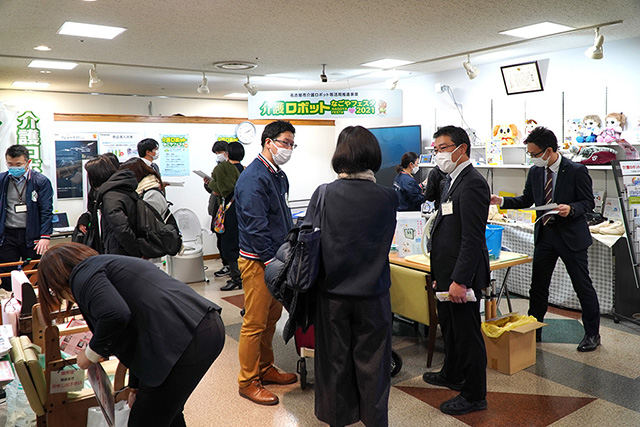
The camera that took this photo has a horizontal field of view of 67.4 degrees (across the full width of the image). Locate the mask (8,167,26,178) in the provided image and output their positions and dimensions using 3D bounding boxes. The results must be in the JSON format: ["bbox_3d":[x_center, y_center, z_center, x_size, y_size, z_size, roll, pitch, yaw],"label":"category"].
[{"bbox_3d":[-2.489,-0.337,3.950,0.130,0.095,0.070,-3,25,-13],"label":"mask"}]

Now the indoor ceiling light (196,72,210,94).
[{"bbox_3d":[-1.462,-1.645,6.063,0.140,0.265,0.150,-4,7,-24],"label":"indoor ceiling light"}]

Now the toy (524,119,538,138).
[{"bbox_3d":[2.252,-0.866,5.100,0.180,0.260,0.180,-7,9,-43],"label":"toy"}]

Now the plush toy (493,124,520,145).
[{"bbox_3d":[2.219,-0.940,5.727,0.270,0.245,0.190,3,8,30],"label":"plush toy"}]

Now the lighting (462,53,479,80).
[{"bbox_3d":[1.675,-1.625,5.343,0.165,0.270,0.115,-7,9,-37],"label":"lighting"}]

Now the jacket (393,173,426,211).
[{"bbox_3d":[0.917,-0.113,4.920,0.340,0.620,0.440,-2,5,-23],"label":"jacket"}]

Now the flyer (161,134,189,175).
[{"bbox_3d":[-2.075,-0.827,6.866,0.420,0.590,0.020,-7,9,-37],"label":"flyer"}]

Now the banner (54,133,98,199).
[{"bbox_3d":[-3.092,-0.606,6.096,0.480,0.820,0.020,-7,9,-37],"label":"banner"}]

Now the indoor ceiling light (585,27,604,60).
[{"bbox_3d":[2.359,-1.461,4.126,0.140,0.265,0.140,0,7,3],"label":"indoor ceiling light"}]

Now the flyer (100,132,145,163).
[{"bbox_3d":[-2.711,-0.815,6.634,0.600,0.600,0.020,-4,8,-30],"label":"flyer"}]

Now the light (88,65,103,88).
[{"bbox_3d":[-2.502,-1.538,5.363,0.140,0.265,0.150,4,8,37],"label":"light"}]

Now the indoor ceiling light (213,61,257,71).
[{"bbox_3d":[-0.986,-1.707,5.605,0.500,0.050,0.500,-1,7,0],"label":"indoor ceiling light"}]

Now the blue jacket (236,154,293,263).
[{"bbox_3d":[-0.351,-0.025,3.040,0.300,0.680,0.460,2,5,22],"label":"blue jacket"}]

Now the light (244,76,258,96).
[{"bbox_3d":[-0.909,-1.686,6.374,0.165,0.250,0.115,-7,9,-36],"label":"light"}]

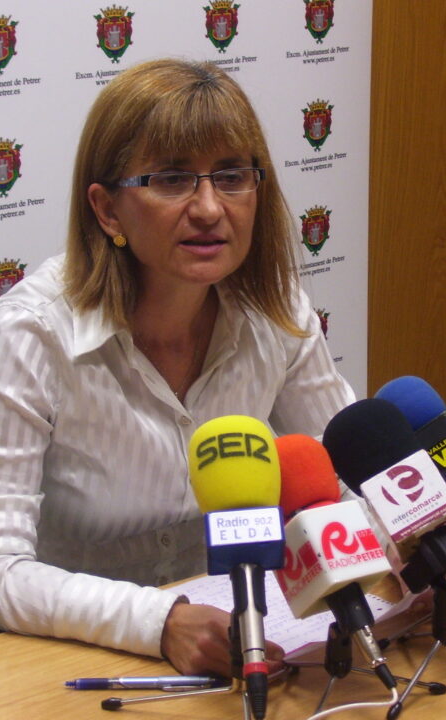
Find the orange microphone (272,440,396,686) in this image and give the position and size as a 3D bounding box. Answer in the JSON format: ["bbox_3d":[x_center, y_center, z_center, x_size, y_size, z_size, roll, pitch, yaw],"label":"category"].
[{"bbox_3d":[0.102,0.184,1.754,0.071,0.071,0.254,-7,61,-35],"label":"orange microphone"}]

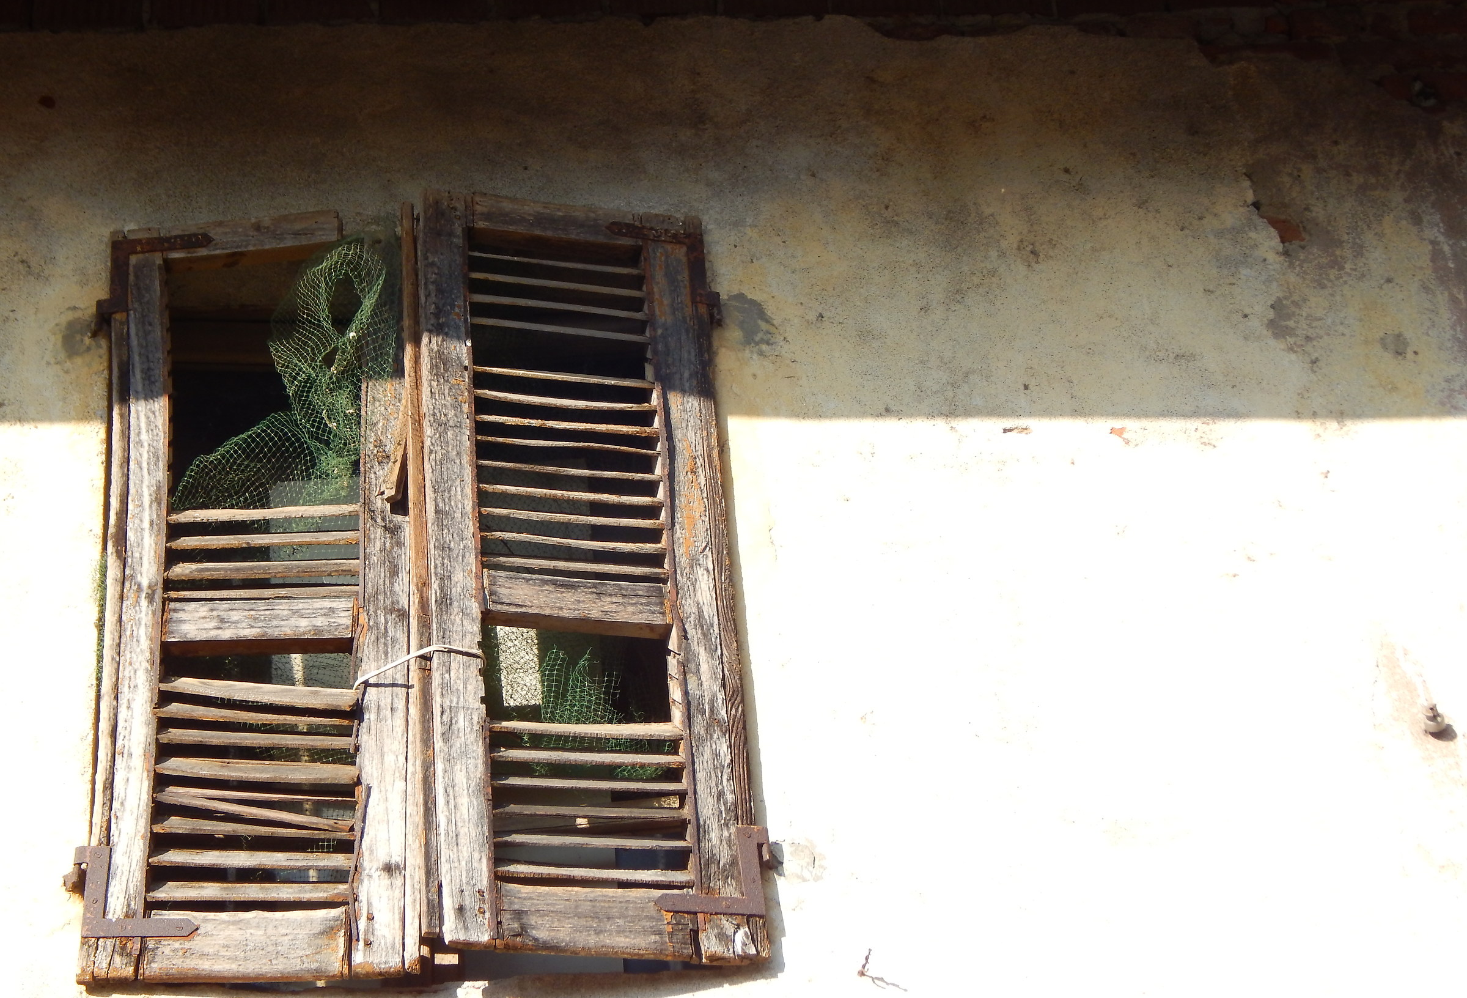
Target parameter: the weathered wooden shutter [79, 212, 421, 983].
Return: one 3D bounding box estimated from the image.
[{"bbox_3d":[-0.690,0.116,5.700,0.454,1.415,0.050,-3,-41,-3],"label":"weathered wooden shutter"}]

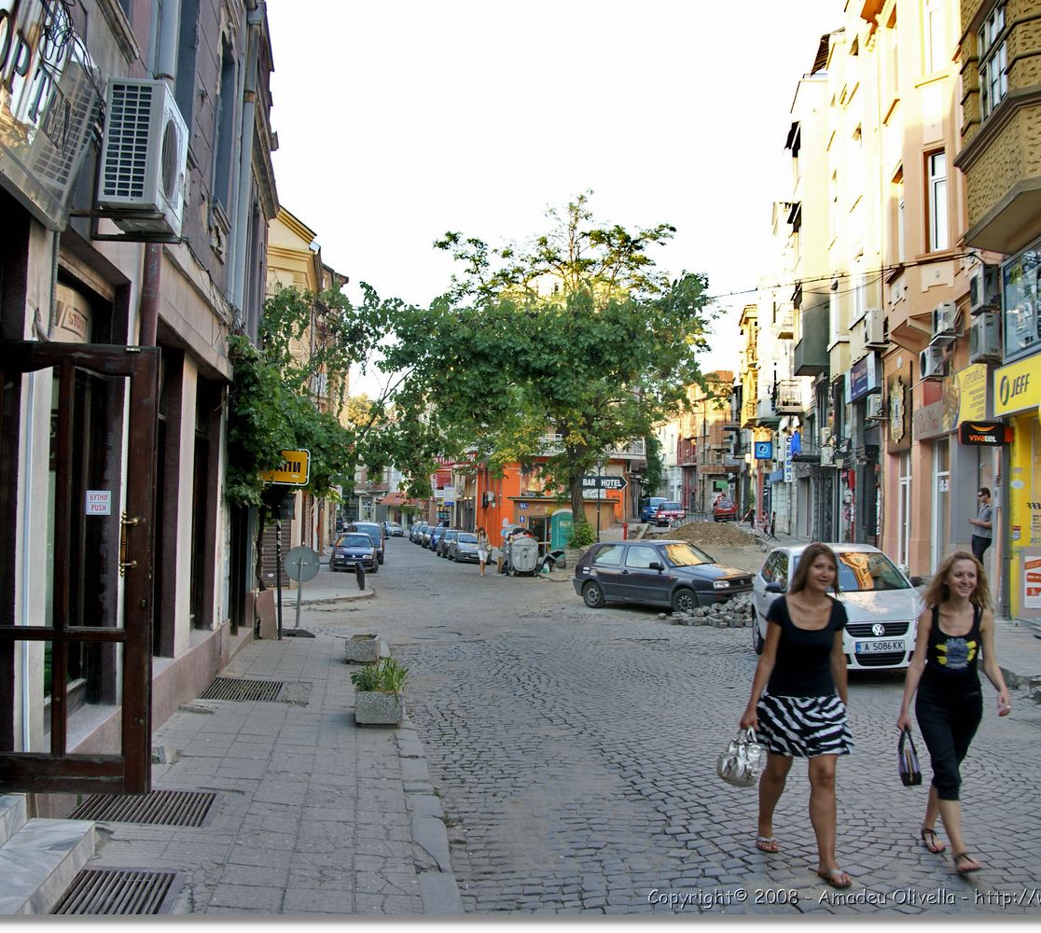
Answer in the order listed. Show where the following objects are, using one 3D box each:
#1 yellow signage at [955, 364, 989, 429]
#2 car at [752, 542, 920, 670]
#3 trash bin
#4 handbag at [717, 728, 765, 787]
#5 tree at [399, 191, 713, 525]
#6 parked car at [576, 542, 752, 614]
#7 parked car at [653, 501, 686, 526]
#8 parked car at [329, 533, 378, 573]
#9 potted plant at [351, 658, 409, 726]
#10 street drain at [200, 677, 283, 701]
[{"bbox_3d":[7.855,-1.230,18.300,0.120,1.000,1.850,0,-3,7],"label":"yellow signage"},{"bbox_3d":[3.910,1.730,12.980,1.660,1.470,3.920,0,-2,5],"label":"car"},{"bbox_3d":[0.094,3.095,36.000,1.080,1.380,1.350,1,-3,-12],"label":"trash bin"},{"bbox_3d":[1.138,1.503,5.420,0.150,0.290,0.250,2,-3,-37],"label":"handbag"},{"bbox_3d":[1.340,-3.600,39.300,11.200,13.100,10.300,0,-2,0],"label":"tree"},{"bbox_3d":[3.020,2.270,22.000,1.700,1.420,4.020,3,-3,-40],"label":"parked car"},{"bbox_3d":[8.650,2.730,60.000,1.670,1.400,4.100,0,-2,9],"label":"parked car"},{"bbox_3d":[-6.080,3.160,38.400,1.700,1.430,4.050,1,-2,-9],"label":"parked car"},{"bbox_3d":[-1.124,1.795,8.400,0.410,0.510,0.400,0,-3,3],"label":"potted plant"},{"bbox_3d":[-2.640,2.130,10.050,0.720,0.040,1.150,1,-2,-9],"label":"street drain"}]

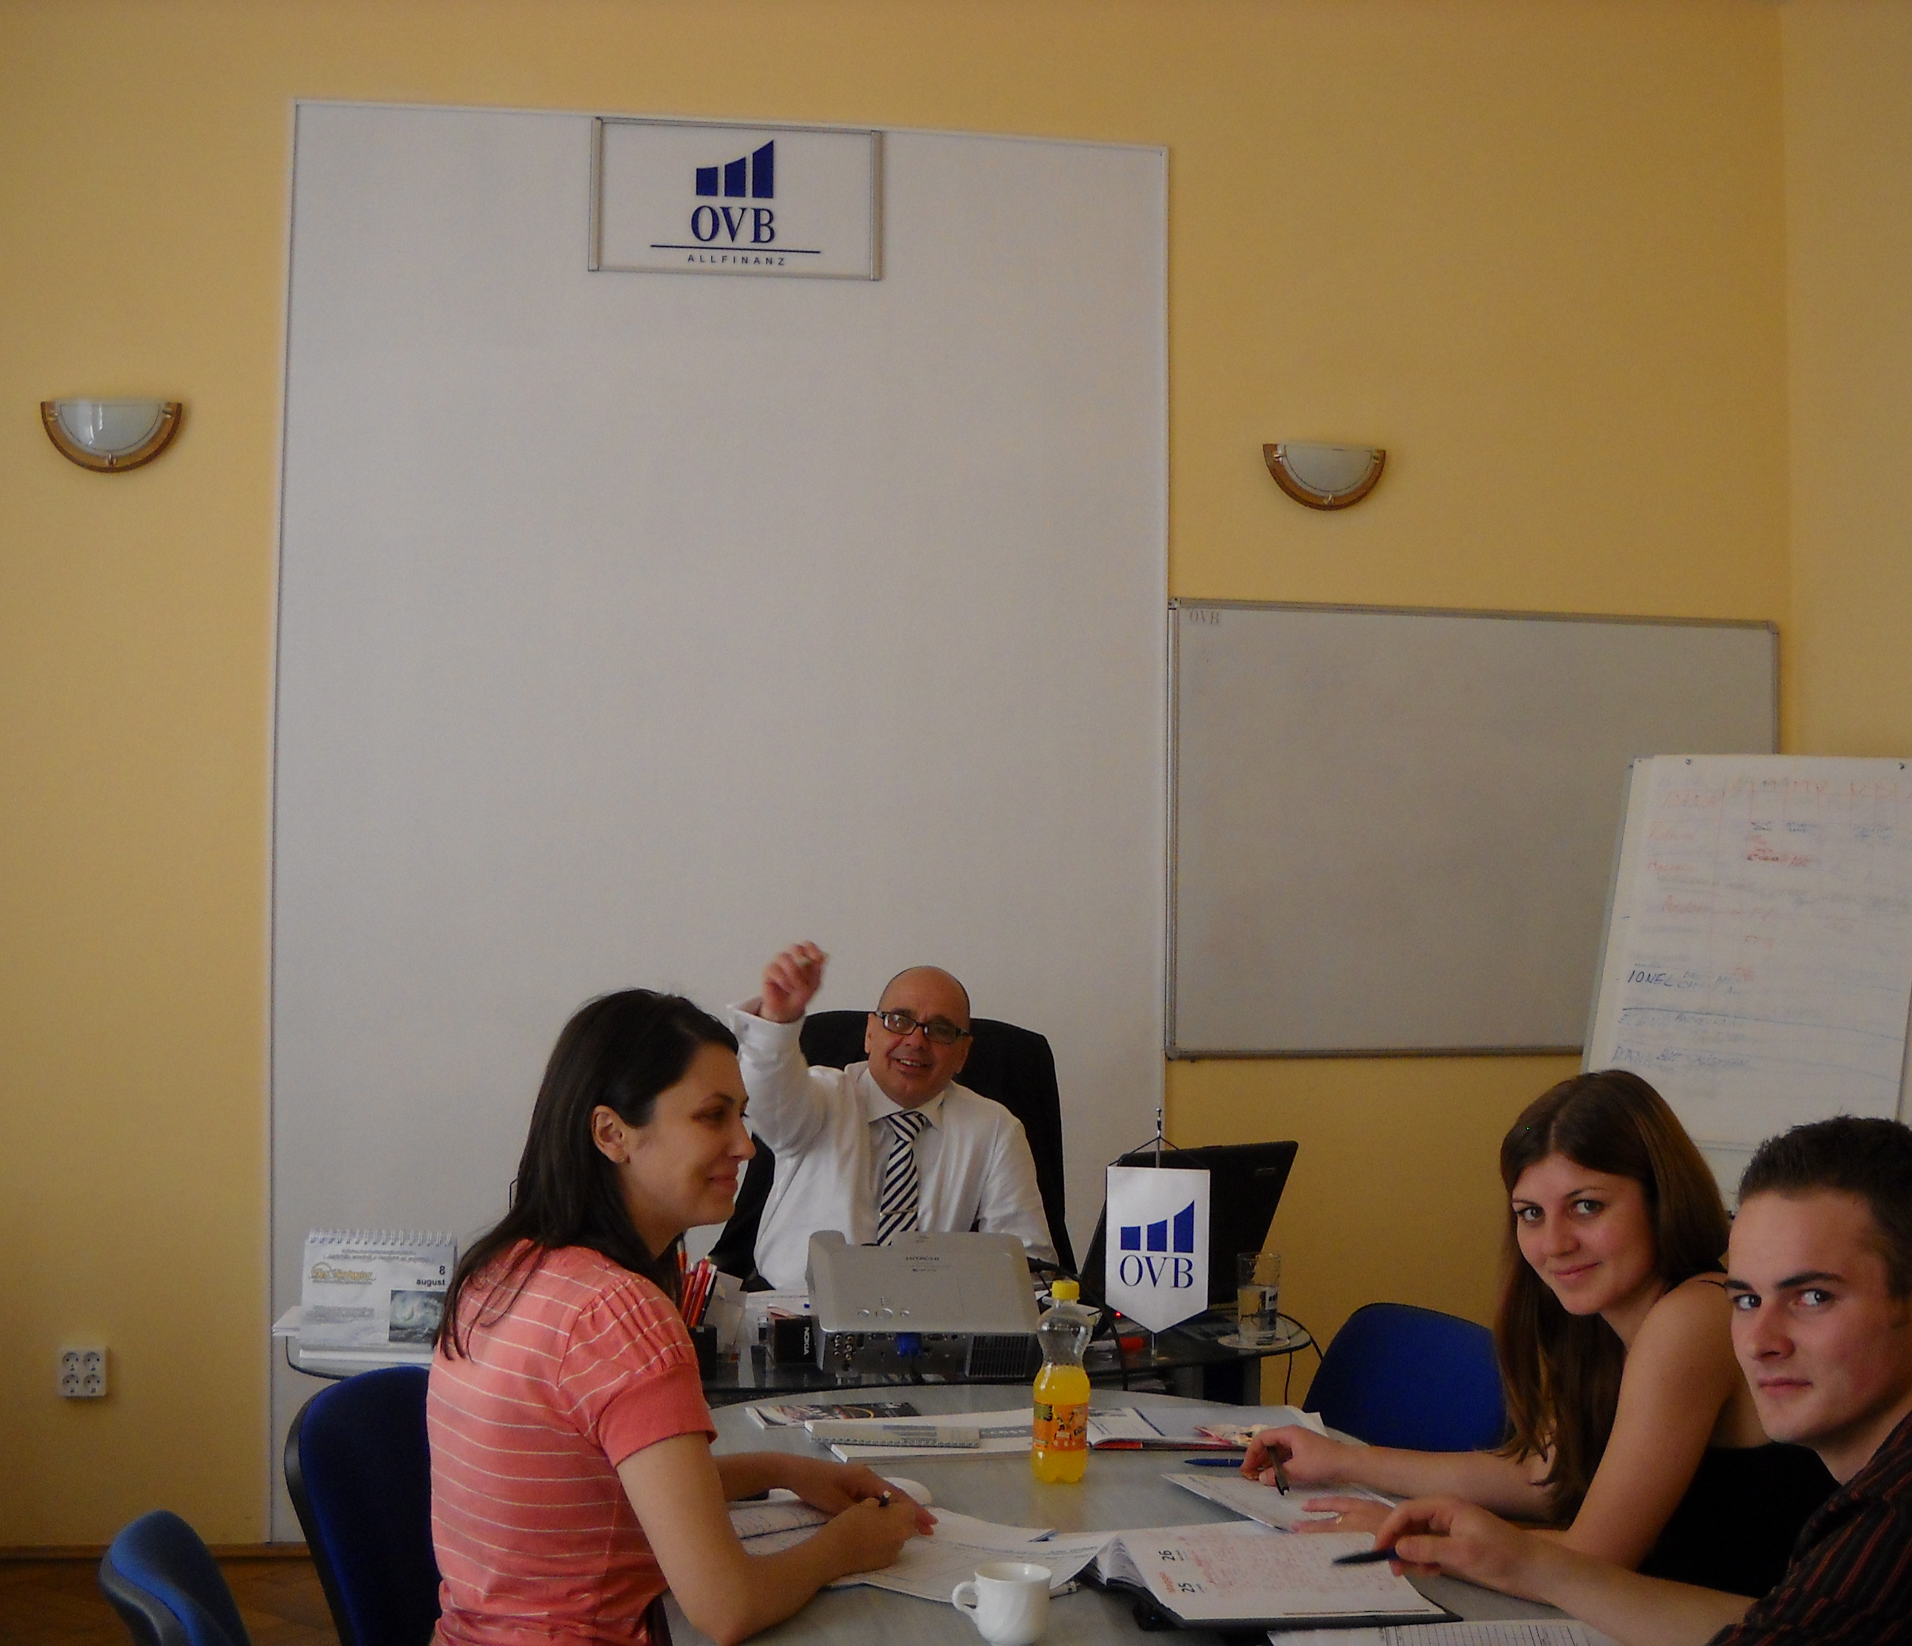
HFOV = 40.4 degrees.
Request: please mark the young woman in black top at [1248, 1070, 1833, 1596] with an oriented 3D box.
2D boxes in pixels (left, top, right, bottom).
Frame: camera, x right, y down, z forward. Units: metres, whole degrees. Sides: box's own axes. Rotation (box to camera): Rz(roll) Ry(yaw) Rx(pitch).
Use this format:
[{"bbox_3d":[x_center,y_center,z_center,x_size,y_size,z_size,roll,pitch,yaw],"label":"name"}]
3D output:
[{"bbox_3d":[0.563,0.846,2.468,0.660,1.220,0.470,0,-2,19],"label":"young woman in black top"}]

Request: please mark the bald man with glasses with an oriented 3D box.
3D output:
[{"bbox_3d":[-0.112,0.870,4.189,0.560,1.320,0.700,1,-2,-2],"label":"bald man with glasses"}]

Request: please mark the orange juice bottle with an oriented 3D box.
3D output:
[{"bbox_3d":[0.120,0.638,2.970,0.067,0.232,0.067,0,-2,0],"label":"orange juice bottle"}]

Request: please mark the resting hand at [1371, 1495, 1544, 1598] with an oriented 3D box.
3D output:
[{"bbox_3d":[0.453,0.655,2.350,0.145,0.080,0.085,-1,-3,35],"label":"resting hand"}]

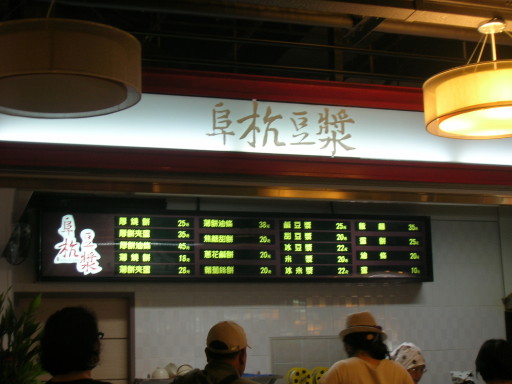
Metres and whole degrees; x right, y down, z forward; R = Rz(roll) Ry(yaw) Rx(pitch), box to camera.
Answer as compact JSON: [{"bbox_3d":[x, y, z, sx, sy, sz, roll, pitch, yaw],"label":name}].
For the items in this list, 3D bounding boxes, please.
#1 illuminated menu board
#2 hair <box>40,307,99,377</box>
[{"bbox_3d":[-0.065,0.375,6.166,2.685,0.466,0.150,2,-11,-18],"label":"illuminated menu board"},{"bbox_3d":[-0.657,0.526,3.300,0.205,0.240,0.220,-5,-11,18],"label":"hair"}]

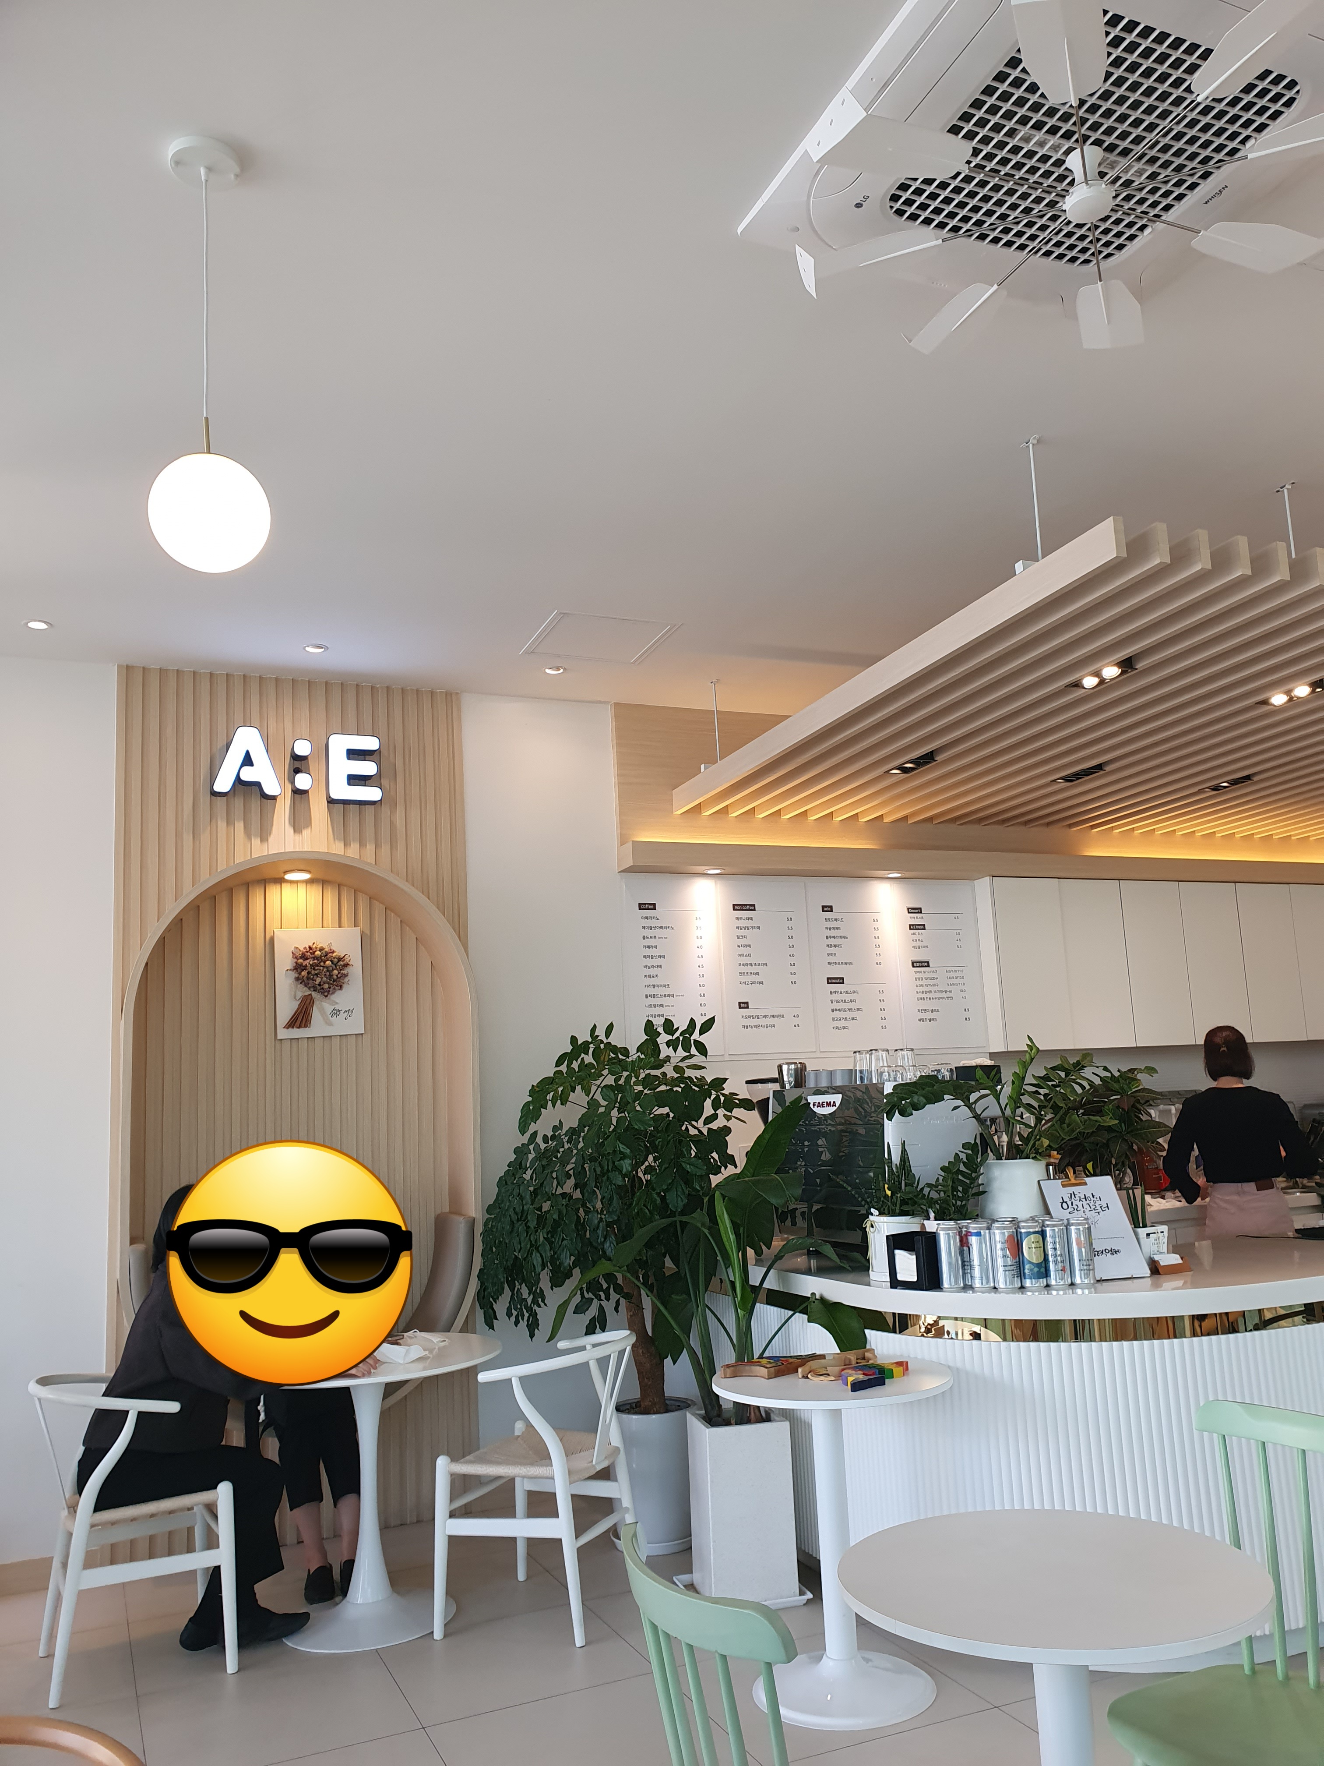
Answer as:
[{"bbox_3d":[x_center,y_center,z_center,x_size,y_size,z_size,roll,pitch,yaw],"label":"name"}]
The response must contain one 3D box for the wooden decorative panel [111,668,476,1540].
[{"bbox_3d":[-1.313,0.746,4.818,1.275,3.085,0.120,1,-11,-24],"label":"wooden decorative panel"}]

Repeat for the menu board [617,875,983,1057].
[{"bbox_3d":[0.677,0.360,5.773,1.790,0.755,0.030,1,-11,-24],"label":"menu board"}]

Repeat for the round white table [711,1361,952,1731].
[{"bbox_3d":[0.422,1.580,3.226,0.605,0.727,0.605,-3,-10,-1],"label":"round white table"}]

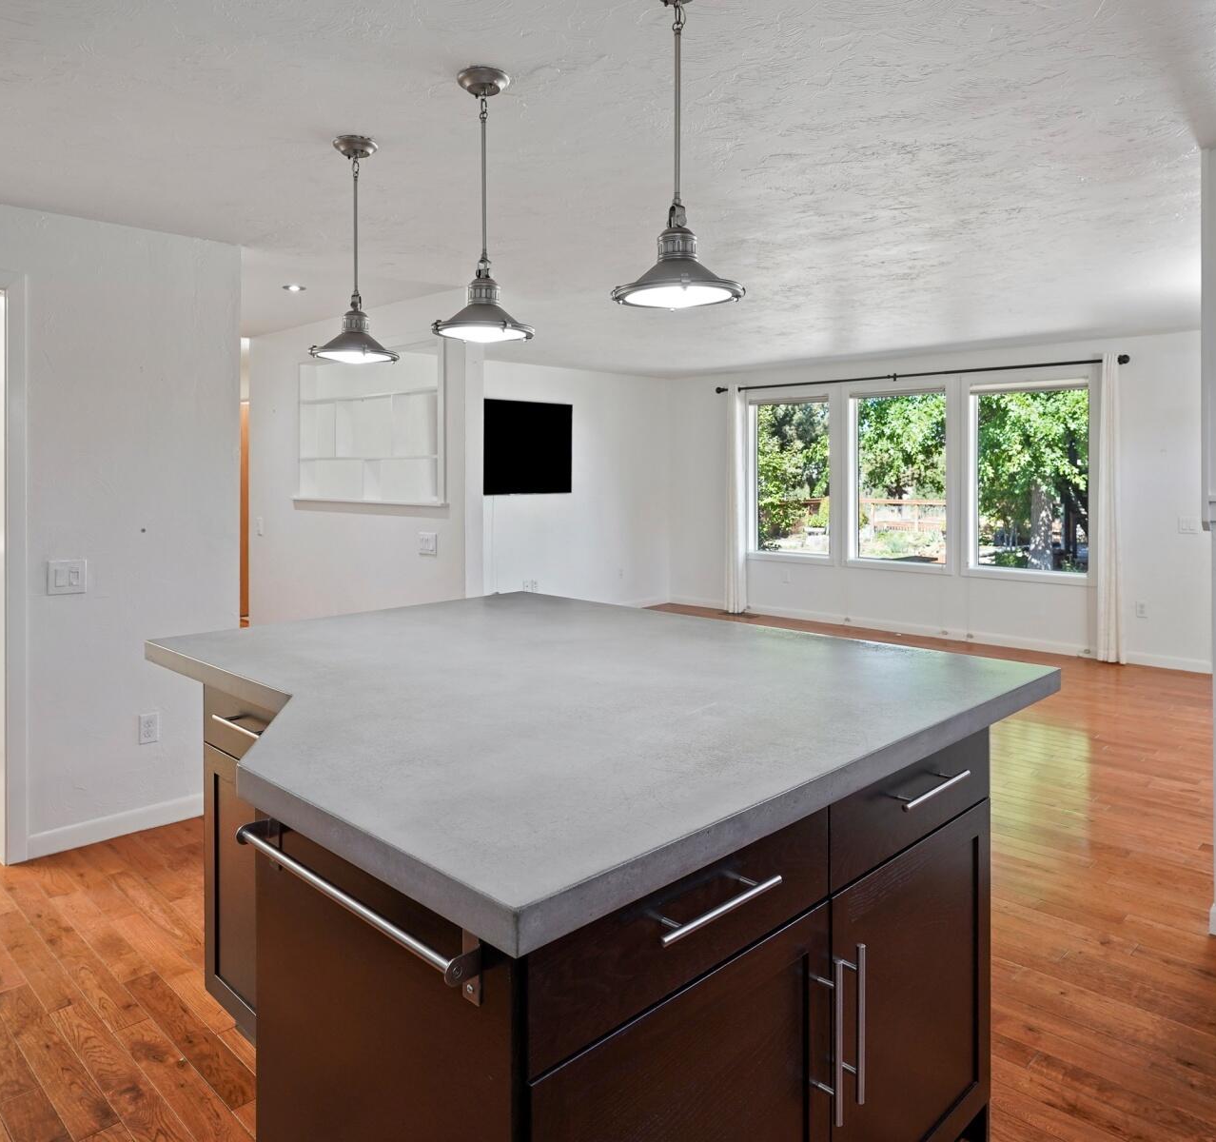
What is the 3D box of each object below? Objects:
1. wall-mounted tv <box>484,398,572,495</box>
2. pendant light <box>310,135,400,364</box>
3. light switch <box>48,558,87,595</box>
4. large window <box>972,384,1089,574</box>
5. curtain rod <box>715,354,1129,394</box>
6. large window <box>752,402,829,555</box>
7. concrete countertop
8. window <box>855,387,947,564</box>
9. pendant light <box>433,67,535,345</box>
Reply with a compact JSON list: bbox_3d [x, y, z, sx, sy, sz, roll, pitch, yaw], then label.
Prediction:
[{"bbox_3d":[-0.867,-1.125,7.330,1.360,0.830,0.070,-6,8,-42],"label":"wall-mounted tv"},{"bbox_3d":[-0.769,-0.977,2.460,0.270,0.665,0.270,0,6,0],"label":"pendant light"},{"bbox_3d":[-2.025,0.022,3.030,0.121,0.126,0.015,-5,8,-40],"label":"light switch"},{"bbox_3d":[3.447,-0.749,6.600,0.880,1.500,0.100,4,7,42],"label":"large window"},{"bbox_3d":[2.490,-1.700,7.100,3.500,0.070,0.110,5,8,40],"label":"curtain rod"},{"bbox_3d":[1.759,-0.912,7.760,0.810,1.500,0.100,5,8,40],"label":"large window"},{"bbox_3d":[-0.218,0.243,2.160,1.666,0.056,2.069,-6,9,-44],"label":"concrete countertop"},{"bbox_3d":[2.572,-0.826,7.130,0.820,1.500,0.100,5,8,40],"label":"window"},{"bbox_3d":[-0.319,-0.935,2.070,0.270,0.665,0.270,0,6,0],"label":"pendant light"}]

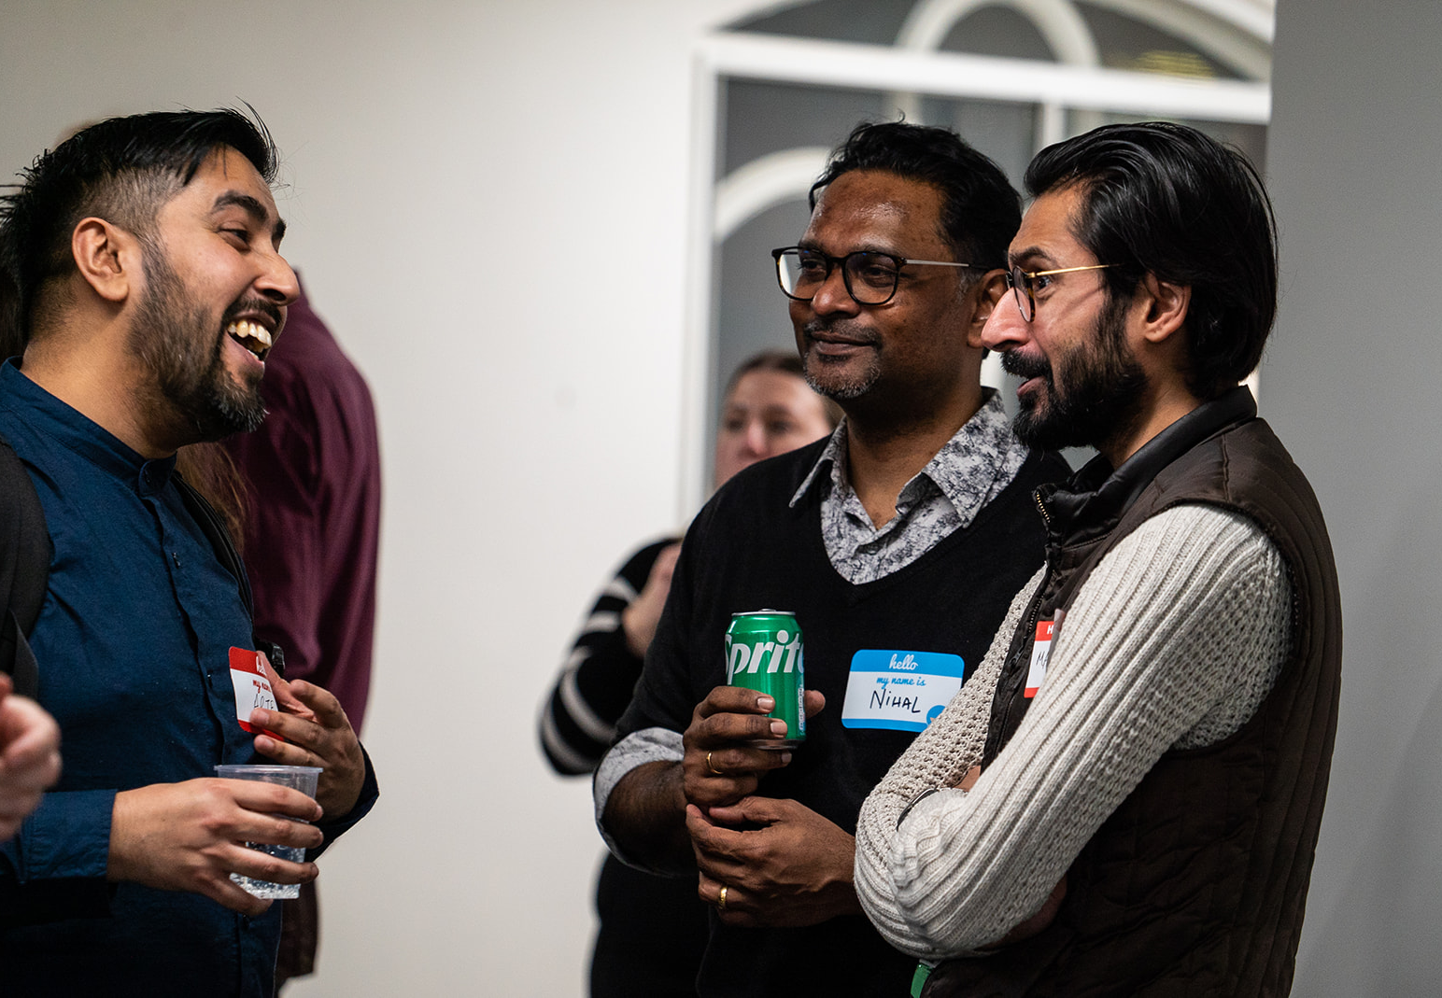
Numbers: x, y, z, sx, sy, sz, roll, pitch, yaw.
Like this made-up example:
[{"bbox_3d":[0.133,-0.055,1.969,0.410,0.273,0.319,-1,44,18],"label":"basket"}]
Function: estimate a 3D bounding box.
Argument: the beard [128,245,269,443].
[{"bbox_3d":[-0.400,-0.124,5.950,0.105,0.155,0.140,-3,0,24],"label":"beard"}]

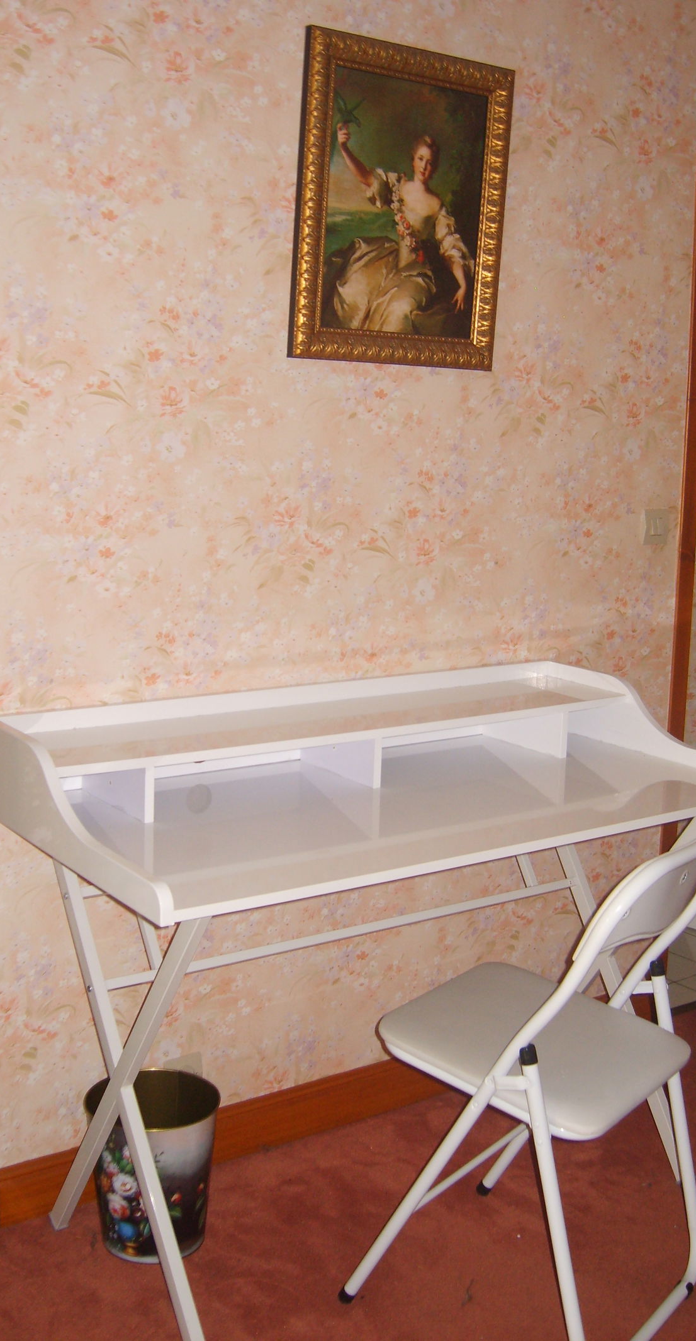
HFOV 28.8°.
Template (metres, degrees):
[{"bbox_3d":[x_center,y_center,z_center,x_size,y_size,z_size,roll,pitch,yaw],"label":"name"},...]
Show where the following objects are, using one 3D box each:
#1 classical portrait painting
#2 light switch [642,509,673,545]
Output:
[{"bbox_3d":[0.102,-0.826,2.428,0.445,0.557,0.027,-4,15,-33],"label":"classical portrait painting"},{"bbox_3d":[0.669,-0.309,2.924,0.080,0.080,0.013,-5,11,-33],"label":"light switch"}]

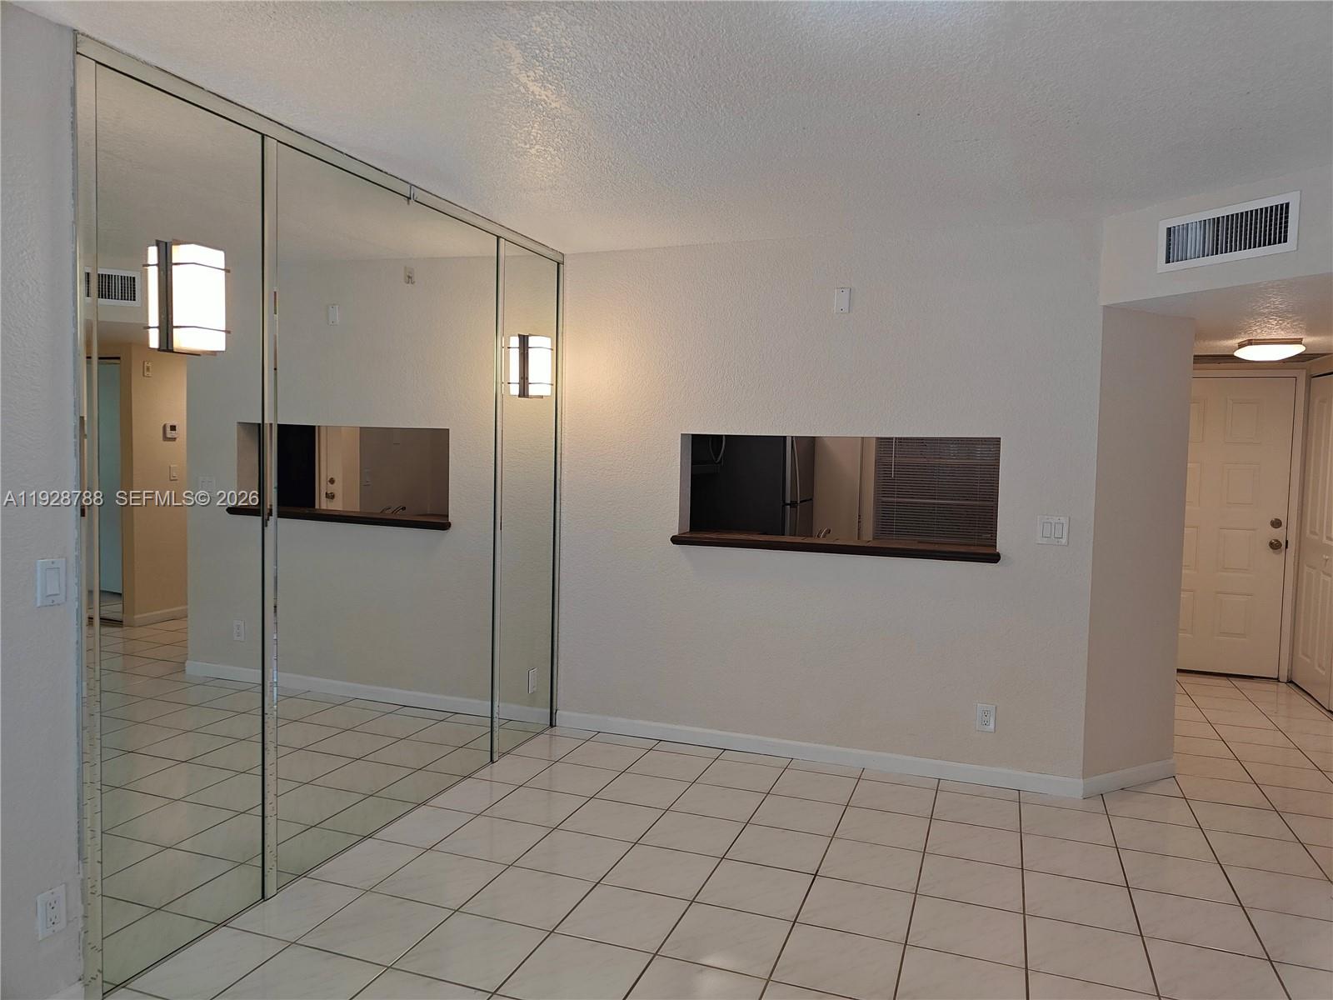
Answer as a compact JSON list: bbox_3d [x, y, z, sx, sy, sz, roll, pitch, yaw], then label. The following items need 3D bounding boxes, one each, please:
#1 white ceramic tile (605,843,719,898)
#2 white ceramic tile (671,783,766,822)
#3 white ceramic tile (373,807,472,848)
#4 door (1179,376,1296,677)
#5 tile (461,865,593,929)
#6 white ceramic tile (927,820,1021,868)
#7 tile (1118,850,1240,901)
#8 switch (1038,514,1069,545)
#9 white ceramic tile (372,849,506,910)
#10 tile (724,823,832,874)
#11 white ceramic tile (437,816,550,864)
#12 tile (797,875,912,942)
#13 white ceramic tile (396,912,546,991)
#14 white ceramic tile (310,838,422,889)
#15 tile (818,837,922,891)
[{"bbox_3d":[-0.013,1.293,3.209,0.329,0.009,0.329,2,4,20],"label":"white ceramic tile"},{"bbox_3d":[0.219,1.260,3.839,0.329,0.009,0.329,2,4,20],"label":"white ceramic tile"},{"bbox_3d":[-0.932,1.253,3.547,0.270,0.009,0.329,2,4,20],"label":"white ceramic tile"},{"bbox_3d":[3.681,0.165,6.282,0.914,2.020,0.045,2,4,20],"label":"door"},{"bbox_3d":[-0.445,1.294,3.008,0.331,0.010,0.331,2,4,20],"label":"tile"},{"bbox_3d":[1.164,1.297,3.492,0.331,0.010,0.331,2,4,20],"label":"white ceramic tile"},{"bbox_3d":[1.804,1.335,3.277,0.326,0.010,0.326,2,4,20],"label":"tile"},{"bbox_3d":[1.669,0.132,3.989,0.124,0.122,0.009,2,4,19],"label":"switch"},{"bbox_3d":[-0.760,1.282,3.126,0.329,0.009,0.329,2,4,20],"label":"white ceramic tile"},{"bbox_3d":[0.418,1.289,3.406,0.331,0.010,0.331,2,4,20],"label":"tile"},{"bbox_3d":[-0.645,1.264,3.441,0.331,0.010,0.331,2,4,20],"label":"white ceramic tile"},{"bbox_3d":[0.617,1.321,2.978,0.329,0.009,0.329,2,4,20],"label":"tile"},{"bbox_3d":[-0.561,1.310,2.693,0.331,0.010,0.331,2,4,20],"label":"white ceramic tile"},{"bbox_3d":[-1.049,1.274,3.244,0.265,0.010,0.326,2,4,20],"label":"white ceramic tile"},{"bbox_3d":[0.733,1.304,3.292,0.329,0.009,0.329,2,4,20],"label":"tile"}]

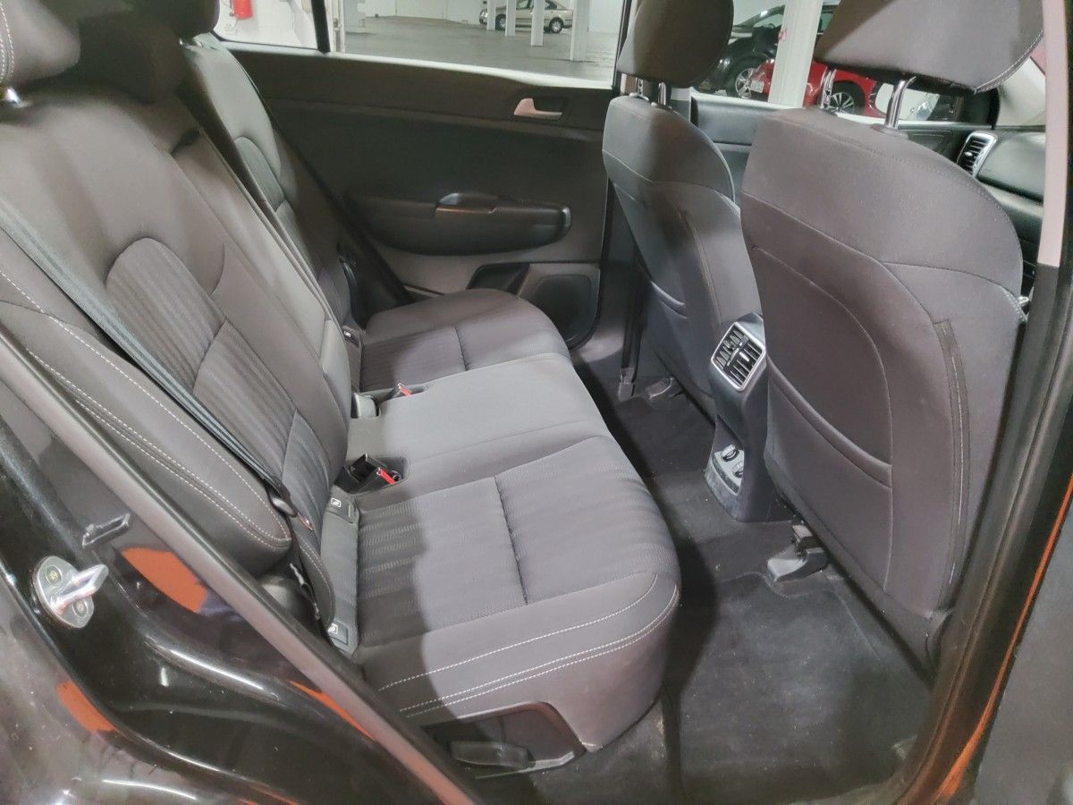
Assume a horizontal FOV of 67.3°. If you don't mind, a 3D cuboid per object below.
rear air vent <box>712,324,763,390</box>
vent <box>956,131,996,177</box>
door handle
[{"bbox_3d":[0.382,-0.086,1.501,0.025,0.088,0.132,20,21,-21],"label":"rear air vent"},{"bbox_3d":[1.142,-0.643,2.107,0.032,0.112,0.098,14,23,-18],"label":"vent"},{"bbox_3d":[0.003,-0.689,1.893,0.114,0.043,0.030,2,27,-13],"label":"door handle"}]

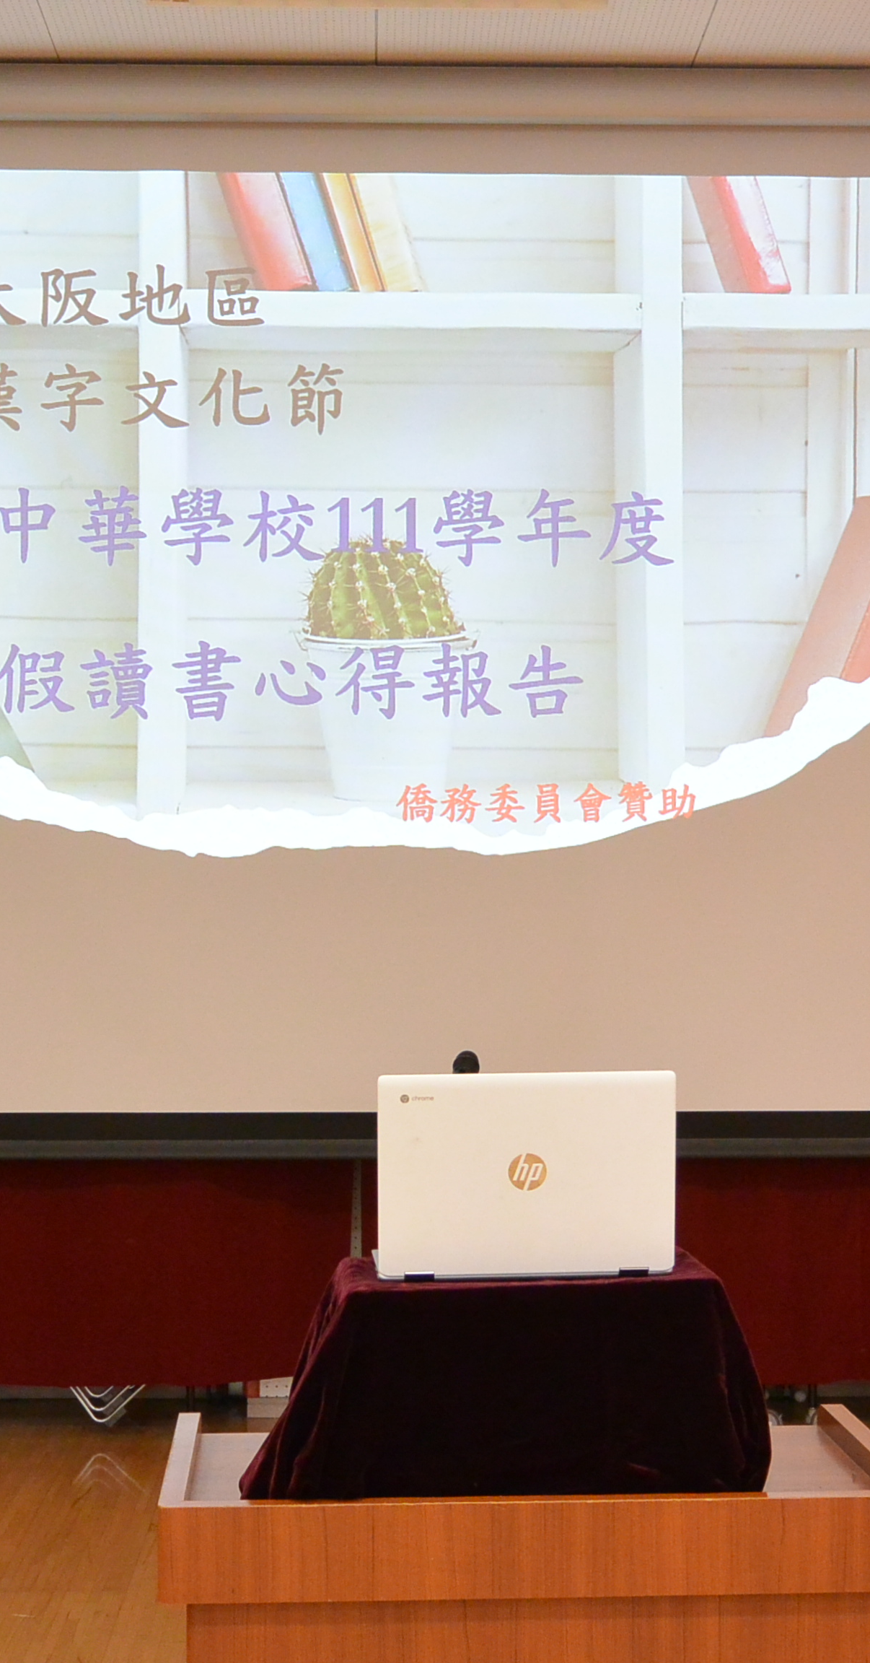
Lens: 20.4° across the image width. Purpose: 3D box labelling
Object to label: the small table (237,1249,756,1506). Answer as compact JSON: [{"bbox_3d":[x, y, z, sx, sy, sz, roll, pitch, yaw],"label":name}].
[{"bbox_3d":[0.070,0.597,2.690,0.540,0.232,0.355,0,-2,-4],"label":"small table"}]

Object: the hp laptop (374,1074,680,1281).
[{"bbox_3d":[0.093,0.377,2.747,0.325,0.227,0.240,0,-3,-4],"label":"hp laptop"}]

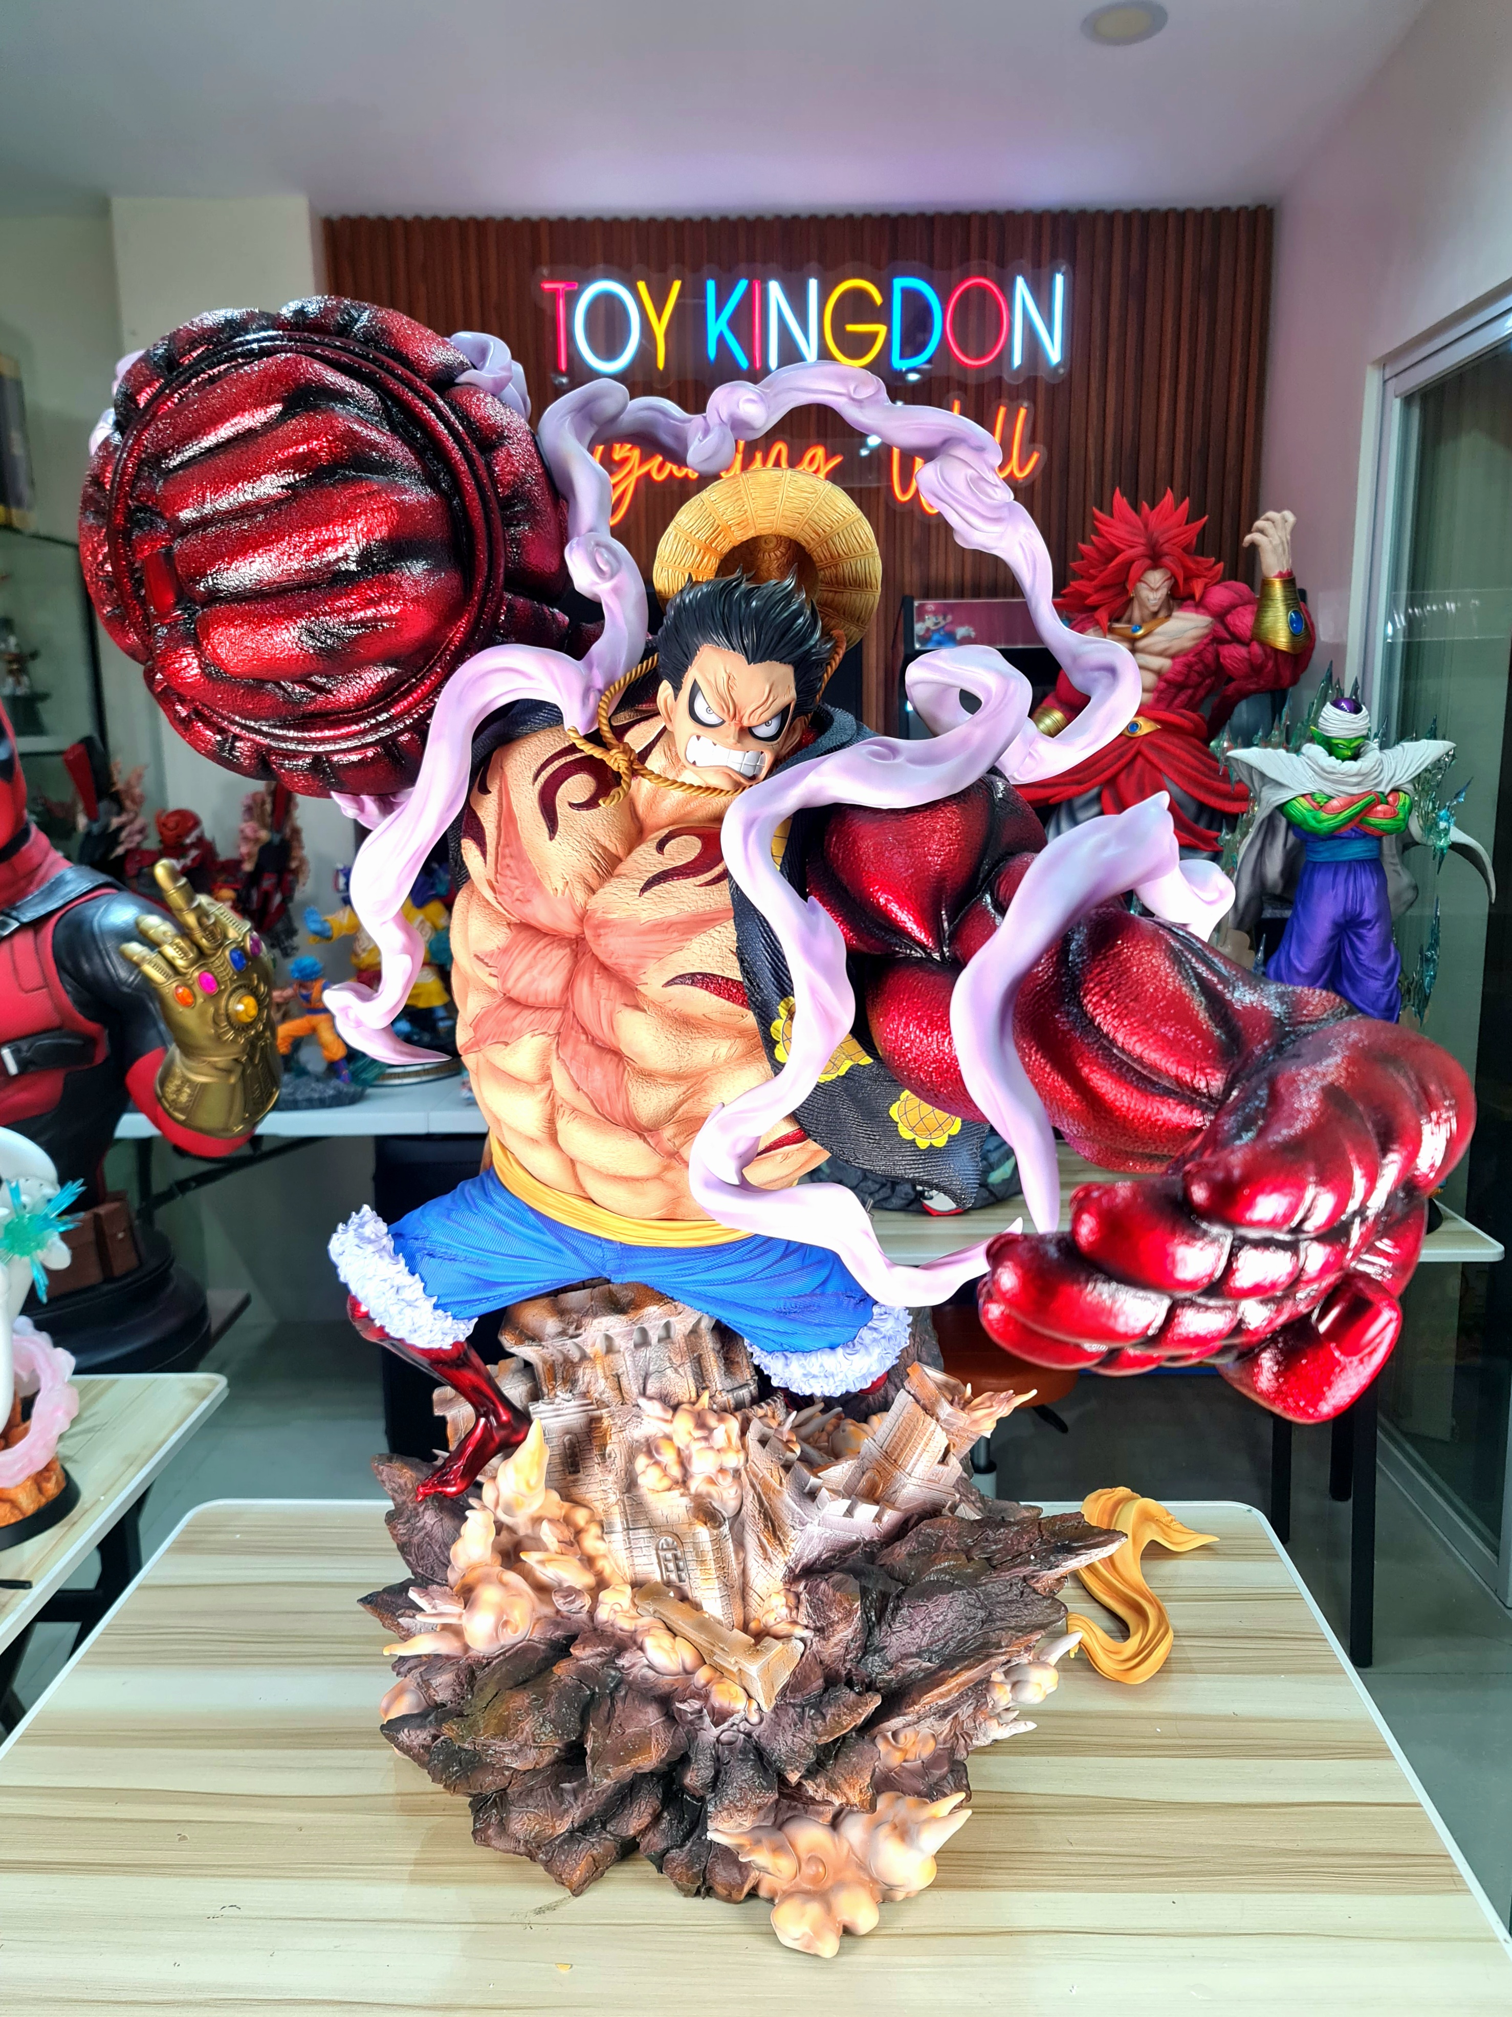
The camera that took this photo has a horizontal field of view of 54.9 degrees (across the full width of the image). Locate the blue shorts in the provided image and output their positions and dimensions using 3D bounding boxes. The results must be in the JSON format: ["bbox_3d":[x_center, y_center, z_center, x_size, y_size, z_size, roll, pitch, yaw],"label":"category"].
[{"bbox_3d":[-0.084,0.182,1.051,0.320,0.140,0.190,2,11,14],"label":"blue shorts"}]

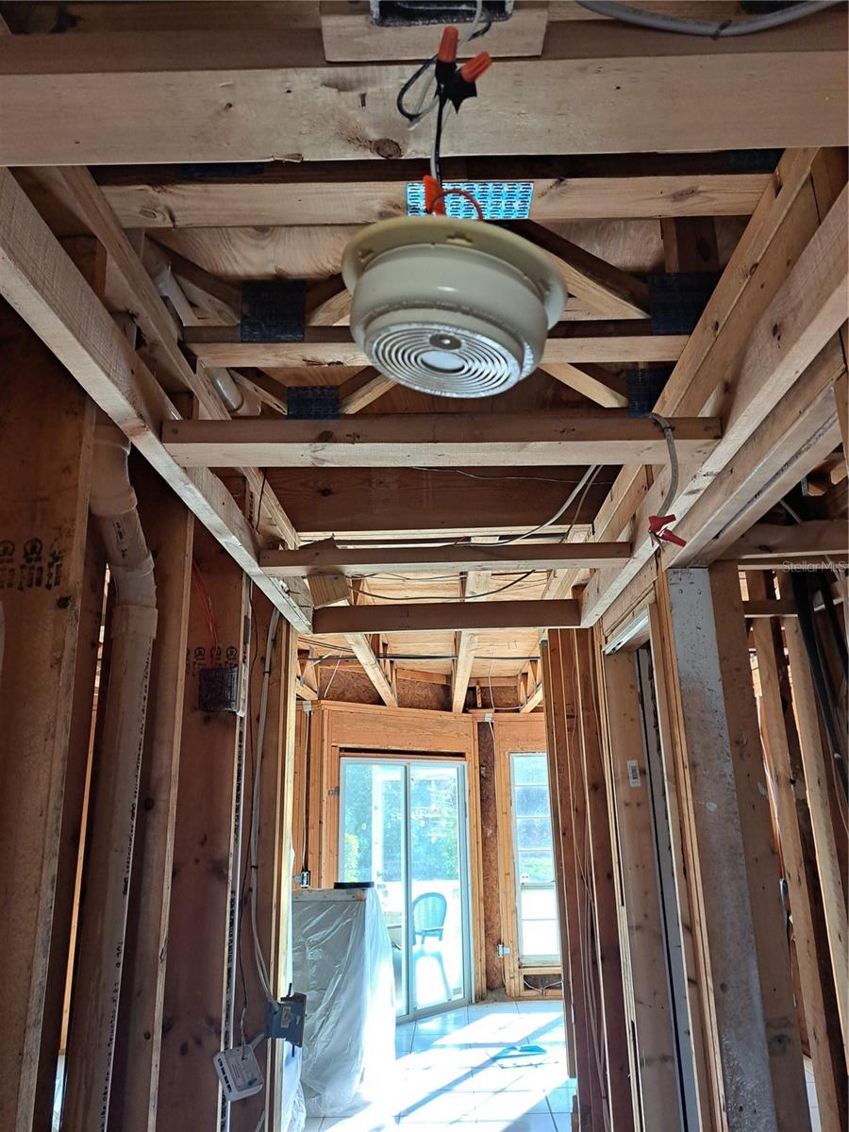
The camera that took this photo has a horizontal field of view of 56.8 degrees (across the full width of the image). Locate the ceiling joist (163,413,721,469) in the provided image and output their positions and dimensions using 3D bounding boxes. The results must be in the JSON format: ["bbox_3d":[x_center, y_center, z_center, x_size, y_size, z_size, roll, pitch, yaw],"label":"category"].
[{"bbox_3d":[0.023,-0.186,1.192,0.815,0.038,0.089,0,-17,-1],"label":"ceiling joist"}]

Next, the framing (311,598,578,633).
[{"bbox_3d":[0.067,0.164,2.458,0.818,0.089,0.038,-1,-17,1],"label":"framing"}]

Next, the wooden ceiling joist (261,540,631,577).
[{"bbox_3d":[0.048,-0.013,1.775,0.818,0.038,0.089,-1,-17,1],"label":"wooden ceiling joist"}]

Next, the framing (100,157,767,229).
[{"bbox_3d":[0.017,-0.529,1.111,0.945,0.038,0.089,-1,-17,1],"label":"framing"}]

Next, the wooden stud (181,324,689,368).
[{"bbox_3d":[0.029,-0.418,1.483,0.945,0.038,0.089,-1,-17,0],"label":"wooden stud"}]

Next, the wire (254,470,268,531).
[{"bbox_3d":[-0.406,-0.165,1.951,0.020,0.190,0.030,-1,-17,1],"label":"wire"}]

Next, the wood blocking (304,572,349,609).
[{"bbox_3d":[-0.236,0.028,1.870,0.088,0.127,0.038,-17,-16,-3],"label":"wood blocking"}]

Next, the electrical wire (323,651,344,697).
[{"bbox_3d":[-0.757,0.885,6.440,0.160,0.370,0.060,-1,-17,1],"label":"electrical wire"}]

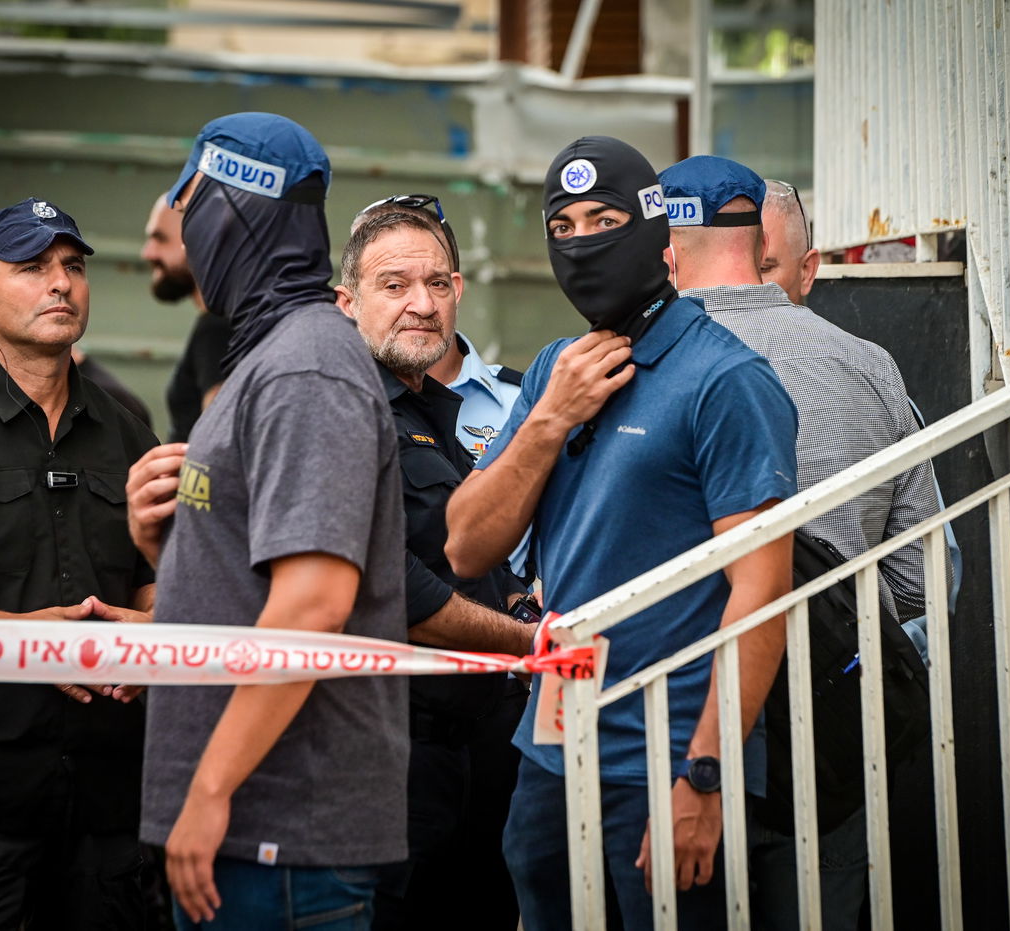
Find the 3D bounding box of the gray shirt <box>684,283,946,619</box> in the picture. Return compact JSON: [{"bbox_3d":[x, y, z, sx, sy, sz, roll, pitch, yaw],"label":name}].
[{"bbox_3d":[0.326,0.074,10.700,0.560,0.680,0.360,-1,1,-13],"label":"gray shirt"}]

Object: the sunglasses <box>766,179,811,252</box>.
[{"bbox_3d":[0.372,-0.363,11.000,0.145,0.050,0.150,0,-44,25],"label":"sunglasses"}]

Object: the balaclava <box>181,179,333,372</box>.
[{"bbox_3d":[-0.326,-0.249,9.600,0.230,0.265,0.190,0,2,42],"label":"balaclava"}]

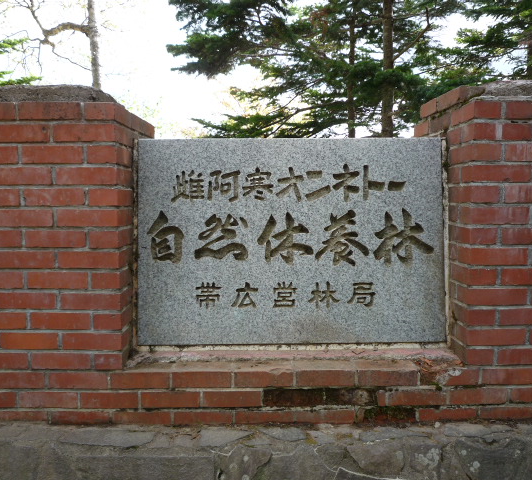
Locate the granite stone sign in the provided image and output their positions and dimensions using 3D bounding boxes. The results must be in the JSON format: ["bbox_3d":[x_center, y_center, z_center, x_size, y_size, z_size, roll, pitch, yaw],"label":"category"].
[{"bbox_3d":[0.101,0.005,1.863,1.200,0.803,0.100,0,-2,-1],"label":"granite stone sign"}]

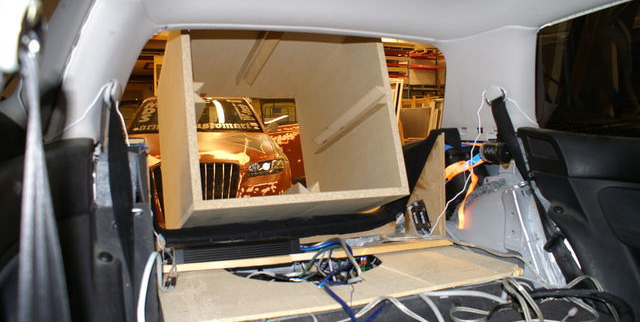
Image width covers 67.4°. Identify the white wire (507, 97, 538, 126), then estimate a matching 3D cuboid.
[{"bbox_3d":[0.610,-0.150,1.450,0.035,0.090,0.140,-1,5,-14],"label":"white wire"}]

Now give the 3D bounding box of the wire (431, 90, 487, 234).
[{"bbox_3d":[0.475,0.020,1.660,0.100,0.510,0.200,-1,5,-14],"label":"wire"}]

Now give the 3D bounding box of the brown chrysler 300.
[{"bbox_3d":[-1.626,-0.128,6.348,1.870,1.460,4.950,-1,5,-14],"label":"brown chrysler 300"}]

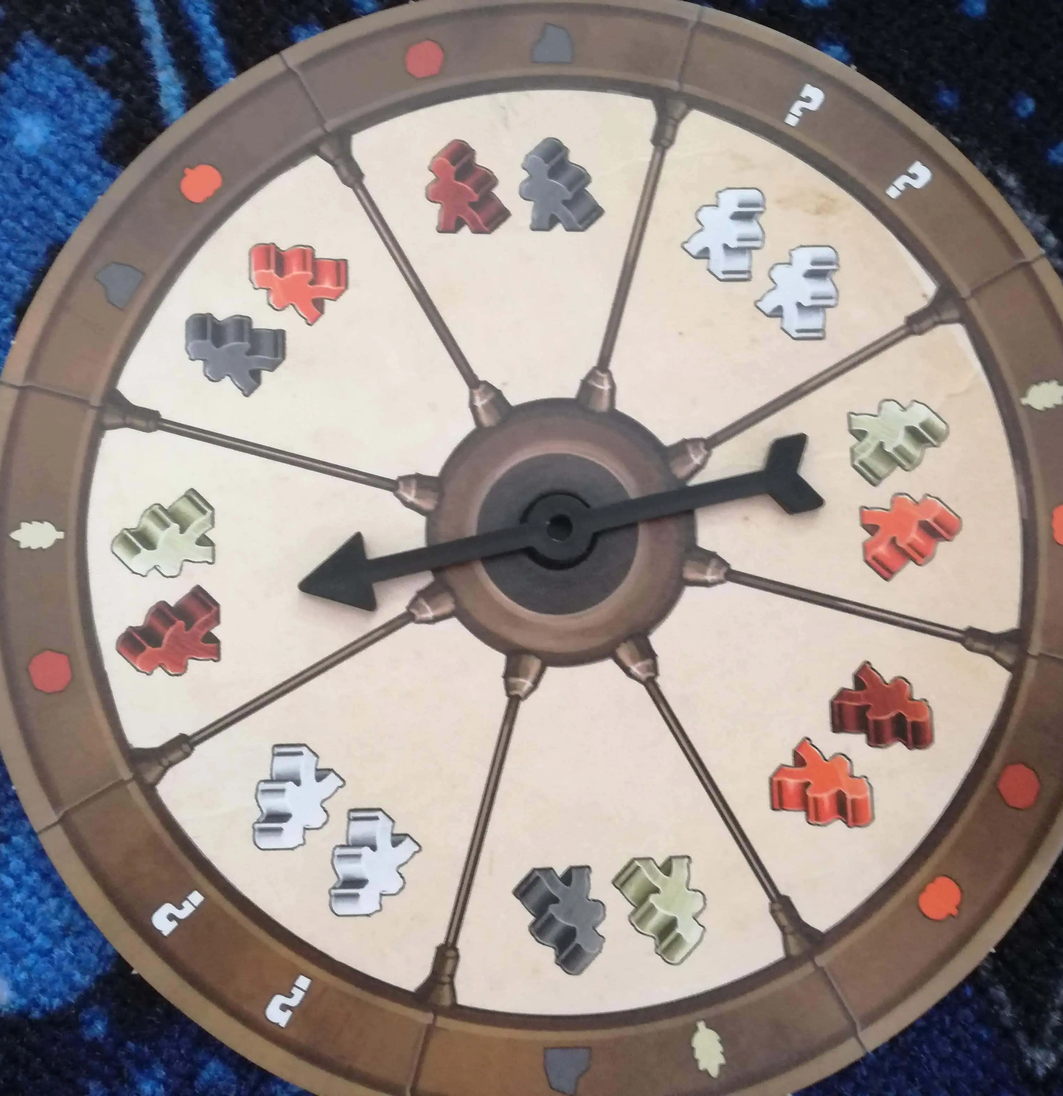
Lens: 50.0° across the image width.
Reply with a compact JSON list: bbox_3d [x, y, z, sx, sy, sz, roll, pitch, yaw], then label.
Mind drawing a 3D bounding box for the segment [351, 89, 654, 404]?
[{"bbox_3d":[-0.002,-0.058,0.218,0.059,0.002,0.061,-7,83,-2],"label":"segment"}]

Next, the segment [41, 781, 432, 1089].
[{"bbox_3d":[-0.052,0.071,0.201,0.082,0.002,0.026,37,84,4],"label":"segment"}]

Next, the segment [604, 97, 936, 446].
[{"bbox_3d":[0.039,-0.047,0.217,0.059,0.002,0.061,37,84,4],"label":"segment"}]

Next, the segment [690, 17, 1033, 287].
[{"bbox_3d":[0.063,-0.077,0.222,0.082,0.002,0.026,38,84,4],"label":"segment"}]

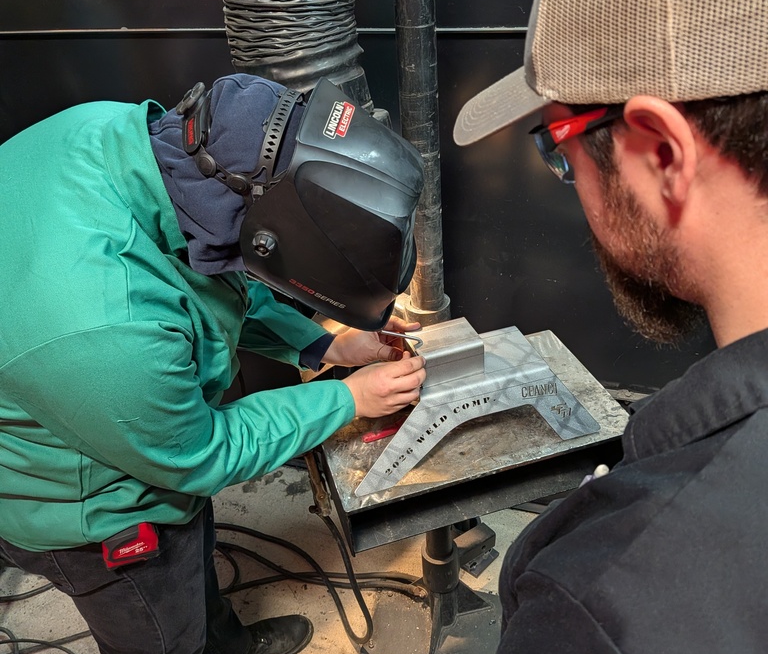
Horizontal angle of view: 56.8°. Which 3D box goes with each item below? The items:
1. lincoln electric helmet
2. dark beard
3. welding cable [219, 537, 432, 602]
[{"bbox_3d":[-0.124,-0.187,0.970,0.339,0.315,0.245,14,31,-5],"label":"lincoln electric helmet"},{"bbox_3d":[0.200,-0.053,0.511,0.142,0.147,0.117,-26,18,-34],"label":"dark beard"},{"bbox_3d":[-0.188,0.683,1.987,0.667,0.045,0.194,-1,31,7],"label":"welding cable"}]

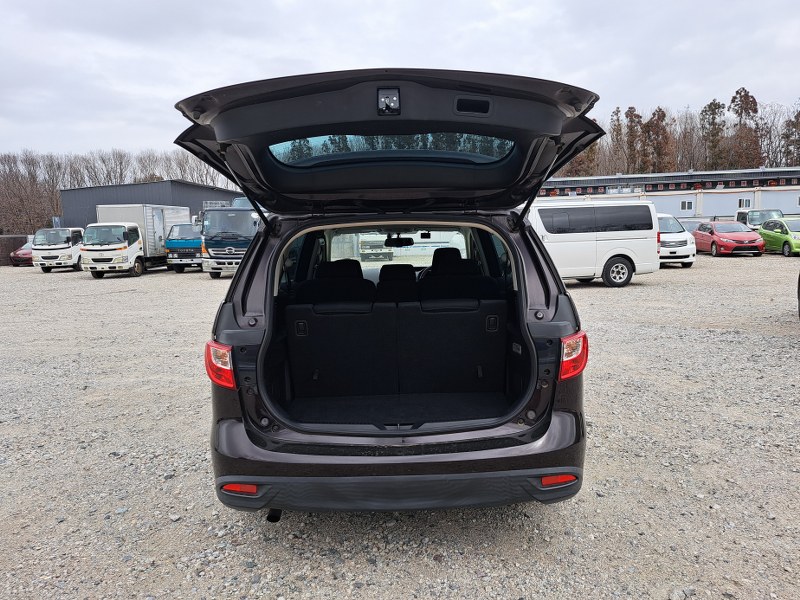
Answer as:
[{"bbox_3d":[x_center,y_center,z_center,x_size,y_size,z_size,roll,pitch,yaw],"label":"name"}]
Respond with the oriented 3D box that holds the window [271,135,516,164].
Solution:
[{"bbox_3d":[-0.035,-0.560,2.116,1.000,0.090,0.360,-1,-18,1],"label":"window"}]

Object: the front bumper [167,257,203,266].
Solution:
[{"bbox_3d":[-8.355,-1.512,21.867,1.600,0.250,0.220,-1,7,0],"label":"front bumper"}]

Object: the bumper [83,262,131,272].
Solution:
[{"bbox_3d":[-10.202,-1.141,19.428,1.680,0.330,0.300,-1,7,0],"label":"bumper"}]

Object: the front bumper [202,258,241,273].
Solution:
[{"bbox_3d":[-5.817,-1.192,19.259,2.120,0.470,0.350,-1,7,5],"label":"front bumper"}]

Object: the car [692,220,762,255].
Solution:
[{"bbox_3d":[14.314,-2.706,24.527,1.760,1.460,4.280,0,7,14],"label":"car"}]

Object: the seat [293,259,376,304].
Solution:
[{"bbox_3d":[-0.425,0.139,4.066,0.540,0.880,0.760,-1,7,1],"label":"seat"}]

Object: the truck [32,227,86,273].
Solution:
[{"bbox_3d":[-14.883,-2.378,25.745,1.700,1.980,4.800,-2,7,-6],"label":"truck"}]

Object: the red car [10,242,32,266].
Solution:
[{"bbox_3d":[-20.665,-2.786,32.332,1.720,1.420,4.400,-2,7,-5],"label":"red car"}]

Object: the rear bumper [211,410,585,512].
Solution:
[{"bbox_3d":[0.000,0.646,2.532,1.700,0.440,0.440,-1,7,1],"label":"rear bumper"}]

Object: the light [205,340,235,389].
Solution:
[{"bbox_3d":[-0.775,0.287,2.446,0.180,0.200,0.260,-1,7,1],"label":"light"}]

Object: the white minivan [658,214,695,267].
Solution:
[{"bbox_3d":[8.502,-2.143,19.713,1.700,1.850,4.600,-2,7,-2],"label":"white minivan"}]

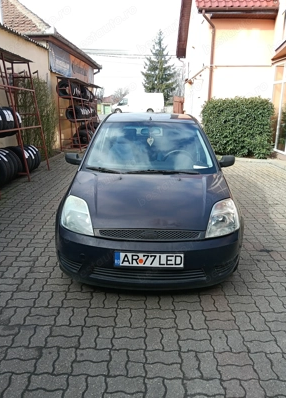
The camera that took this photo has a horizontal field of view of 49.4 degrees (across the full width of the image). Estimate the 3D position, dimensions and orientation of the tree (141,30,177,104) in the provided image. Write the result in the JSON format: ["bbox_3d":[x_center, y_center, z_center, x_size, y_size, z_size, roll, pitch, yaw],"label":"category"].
[{"bbox_3d":[2.251,-17.441,43.832,5.700,11.330,5.700,0,17,0],"label":"tree"}]

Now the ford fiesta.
[{"bbox_3d":[0.086,-0.358,4.106,1.740,1.460,3.920,1,17,1],"label":"ford fiesta"}]

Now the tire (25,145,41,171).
[{"bbox_3d":[-2.776,-0.936,7.428,0.630,0.630,0.200,1,17,2],"label":"tire"}]

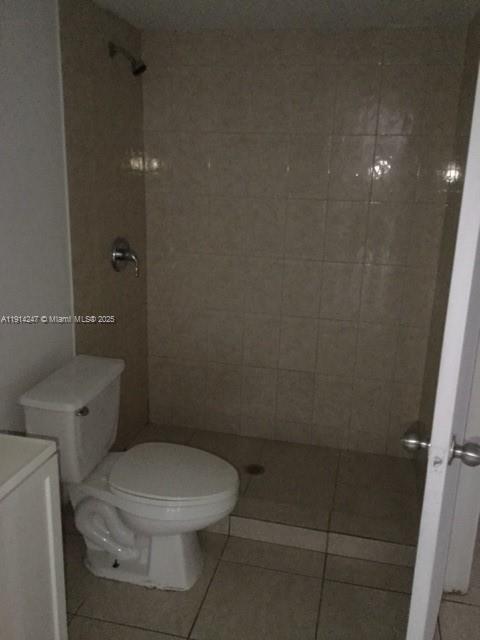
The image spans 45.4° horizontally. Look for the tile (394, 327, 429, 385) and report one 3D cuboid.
[{"bbox_3d":[0.869,0.181,2.920,0.133,0.303,0.010,5,16,12],"label":"tile"}]

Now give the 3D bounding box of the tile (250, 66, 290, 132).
[{"bbox_3d":[0.152,-1.060,2.756,0.202,0.305,0.010,5,17,12],"label":"tile"}]

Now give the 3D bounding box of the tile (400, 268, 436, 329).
[{"bbox_3d":[0.877,-0.110,2.836,0.133,0.303,0.010,5,16,12],"label":"tile"}]

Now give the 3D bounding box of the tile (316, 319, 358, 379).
[{"bbox_3d":[0.506,0.149,3.010,0.200,0.302,0.010,5,17,12],"label":"tile"}]

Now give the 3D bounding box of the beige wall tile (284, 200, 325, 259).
[{"bbox_3d":[0.329,-0.451,2.871,0.202,0.303,0.010,5,16,12],"label":"beige wall tile"}]

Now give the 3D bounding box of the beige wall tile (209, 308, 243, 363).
[{"bbox_3d":[-0.082,0.096,3.122,0.202,0.303,0.010,5,16,12],"label":"beige wall tile"}]

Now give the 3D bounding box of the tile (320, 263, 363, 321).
[{"bbox_3d":[0.514,-0.142,2.921,0.200,0.302,0.010,5,17,12],"label":"tile"}]

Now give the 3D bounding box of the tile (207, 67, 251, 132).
[{"bbox_3d":[-0.045,-1.079,2.797,0.202,0.305,0.010,5,17,12],"label":"tile"}]

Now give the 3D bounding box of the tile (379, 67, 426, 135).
[{"bbox_3d":[0.735,-0.997,2.615,0.200,0.302,0.010,5,17,12],"label":"tile"}]

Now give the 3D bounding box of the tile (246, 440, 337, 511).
[{"bbox_3d":[0.282,0.770,2.965,0.427,0.010,0.490,5,16,12],"label":"tile"}]

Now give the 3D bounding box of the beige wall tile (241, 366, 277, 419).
[{"bbox_3d":[0.104,0.404,3.180,0.200,0.302,0.010,5,17,12],"label":"beige wall tile"}]

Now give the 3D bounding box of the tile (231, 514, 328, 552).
[{"bbox_3d":[0.165,0.924,2.484,0.427,0.110,0.010,5,16,12],"label":"tile"}]

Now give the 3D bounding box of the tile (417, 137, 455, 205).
[{"bbox_3d":[0.894,-0.692,2.669,0.133,0.303,0.010,5,16,12],"label":"tile"}]

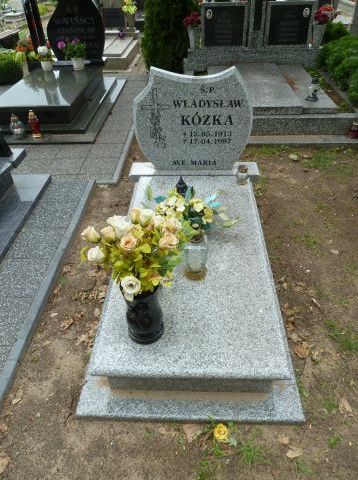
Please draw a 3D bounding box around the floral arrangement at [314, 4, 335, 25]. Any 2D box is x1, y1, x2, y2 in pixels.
[{"bbox_3d":[1.617,-2.509,3.855,0.200,0.170,0.180,0,41,3],"label":"floral arrangement"}]

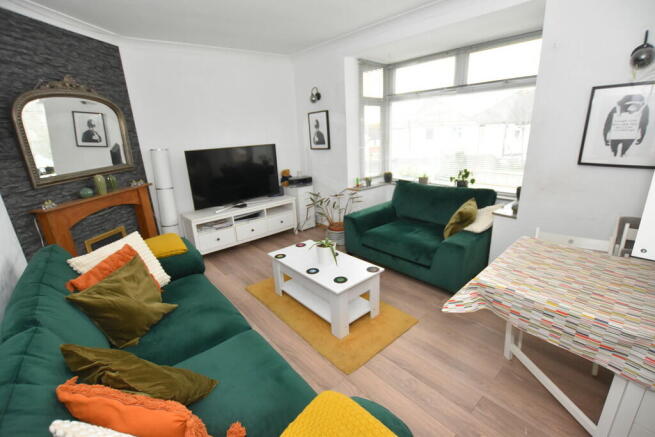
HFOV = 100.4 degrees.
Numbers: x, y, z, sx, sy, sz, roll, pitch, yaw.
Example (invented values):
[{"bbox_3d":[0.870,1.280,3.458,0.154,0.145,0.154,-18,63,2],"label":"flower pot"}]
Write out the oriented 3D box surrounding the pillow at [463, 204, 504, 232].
[{"bbox_3d":[1.544,-0.013,2.766,0.388,0.143,0.388,-49,35,-19],"label":"pillow"}]

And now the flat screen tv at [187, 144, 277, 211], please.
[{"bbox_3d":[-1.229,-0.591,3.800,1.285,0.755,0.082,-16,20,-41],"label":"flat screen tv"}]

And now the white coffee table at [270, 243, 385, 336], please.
[{"bbox_3d":[-0.039,0.559,2.342,0.488,0.403,0.941,-15,19,-38],"label":"white coffee table"}]

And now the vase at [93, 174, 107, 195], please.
[{"bbox_3d":[-2.207,-0.329,2.645,0.075,0.187,0.075,-1,17,7],"label":"vase"}]

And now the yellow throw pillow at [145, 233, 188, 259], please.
[{"bbox_3d":[-1.496,0.258,2.512,0.380,0.140,0.420,-16,21,-38],"label":"yellow throw pillow"}]

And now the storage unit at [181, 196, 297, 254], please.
[{"bbox_3d":[-1.206,0.091,4.019,1.480,0.570,0.470,-16,21,-38],"label":"storage unit"}]

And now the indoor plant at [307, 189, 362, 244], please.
[{"bbox_3d":[0.126,-0.031,3.827,0.690,0.790,0.690,-3,17,1],"label":"indoor plant"}]

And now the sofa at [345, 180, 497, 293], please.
[{"bbox_3d":[1.064,0.077,3.135,0.969,0.826,1.514,-13,18,-35],"label":"sofa"}]

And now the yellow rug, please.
[{"bbox_3d":[-0.051,0.777,2.513,0.783,0.014,1.470,-16,21,-38],"label":"yellow rug"}]

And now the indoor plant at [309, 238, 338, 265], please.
[{"bbox_3d":[-0.022,0.268,2.284,0.224,0.189,0.194,-3,15,-1],"label":"indoor plant"}]

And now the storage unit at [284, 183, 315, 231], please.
[{"bbox_3d":[-0.450,-0.196,4.671,0.311,0.719,0.347,-16,20,-41],"label":"storage unit"}]

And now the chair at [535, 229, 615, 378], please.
[{"bbox_3d":[1.584,0.507,1.835,0.420,0.780,0.490,9,20,33],"label":"chair"}]

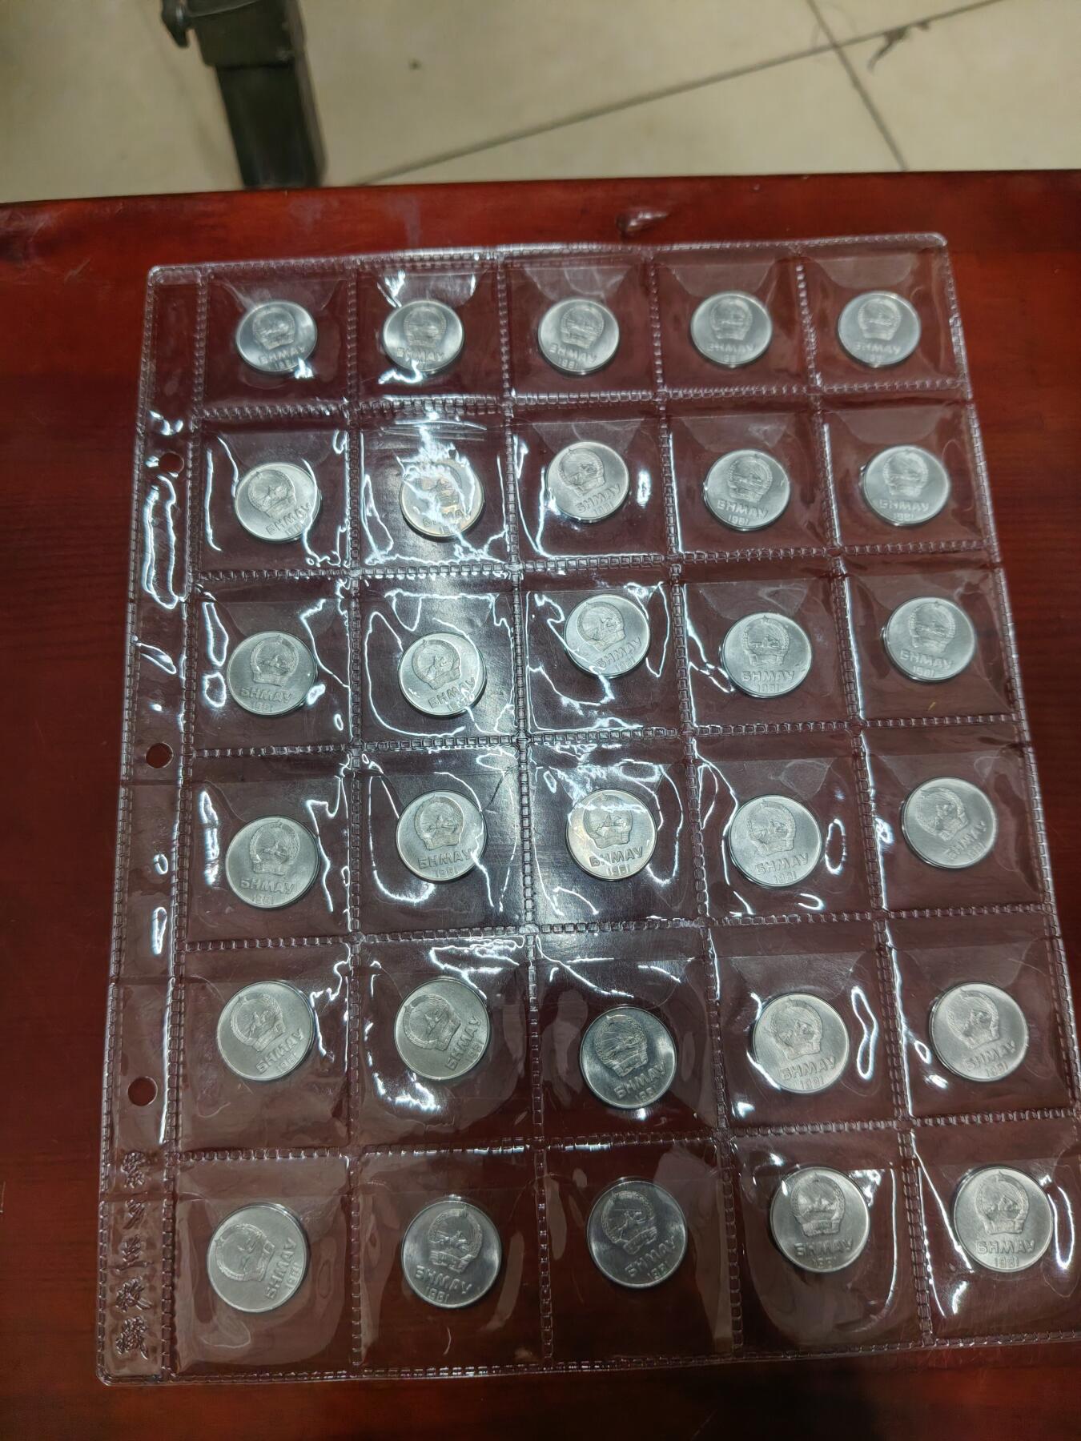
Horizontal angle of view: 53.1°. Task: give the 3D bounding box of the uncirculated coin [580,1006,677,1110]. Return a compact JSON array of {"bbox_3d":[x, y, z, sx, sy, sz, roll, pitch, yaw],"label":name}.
[{"bbox_3d":[0.018,0.069,0.223,0.020,0.002,0.020,-3,75,-1],"label":"uncirculated coin"}]

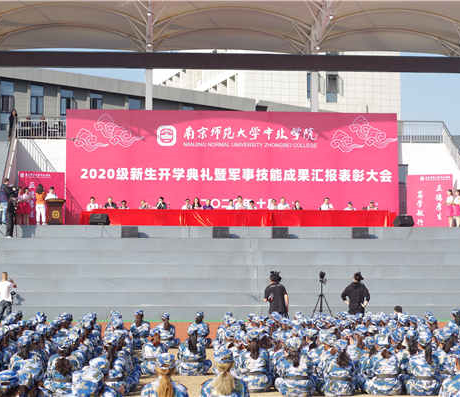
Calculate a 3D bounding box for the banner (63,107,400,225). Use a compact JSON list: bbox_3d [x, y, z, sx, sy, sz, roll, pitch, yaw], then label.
[{"bbox_3d":[0.159,-1.177,52.613,14.050,4.950,0.200,0,-3,-5],"label":"banner"}]

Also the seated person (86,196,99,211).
[{"bbox_3d":[-5.647,0.587,51.159,0.520,1.300,0.750,0,-4,-6],"label":"seated person"}]

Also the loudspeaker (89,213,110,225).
[{"bbox_3d":[-4.994,0.822,47.902,0.760,0.460,0.450,0,-3,-5],"label":"loudspeaker"}]

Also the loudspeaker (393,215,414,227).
[{"bbox_3d":[6.901,0.923,49.600,0.760,0.440,0.480,0,-4,-6],"label":"loudspeaker"}]

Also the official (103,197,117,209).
[{"bbox_3d":[-4.861,0.543,50.511,0.550,1.280,0.750,0,-3,-5],"label":"official"}]

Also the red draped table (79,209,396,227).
[{"bbox_3d":[0.406,0.796,50.132,12.750,0.760,0.650,0,-3,-5],"label":"red draped table"}]

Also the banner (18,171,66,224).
[{"bbox_3d":[-7.767,0.079,51.600,1.960,2.310,0.100,1,-3,-21],"label":"banner"}]

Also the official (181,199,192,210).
[{"bbox_3d":[-1.798,0.655,52.060,0.520,1.280,0.750,0,-4,-6],"label":"official"}]

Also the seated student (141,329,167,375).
[{"bbox_3d":[-1.386,2.781,22.900,0.600,0.870,0.650,0,-3,-5],"label":"seated student"}]

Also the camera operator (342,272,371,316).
[{"bbox_3d":[3.140,2.760,31.200,0.680,1.770,0.420,0,-3,-5],"label":"camera operator"}]

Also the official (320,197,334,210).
[{"bbox_3d":[4.051,0.594,52.059,0.520,1.300,0.750,0,-4,-6],"label":"official"}]

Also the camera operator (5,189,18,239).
[{"bbox_3d":[-8.217,0.617,46.855,0.500,1.750,0.520,2,-4,-30],"label":"camera operator"}]

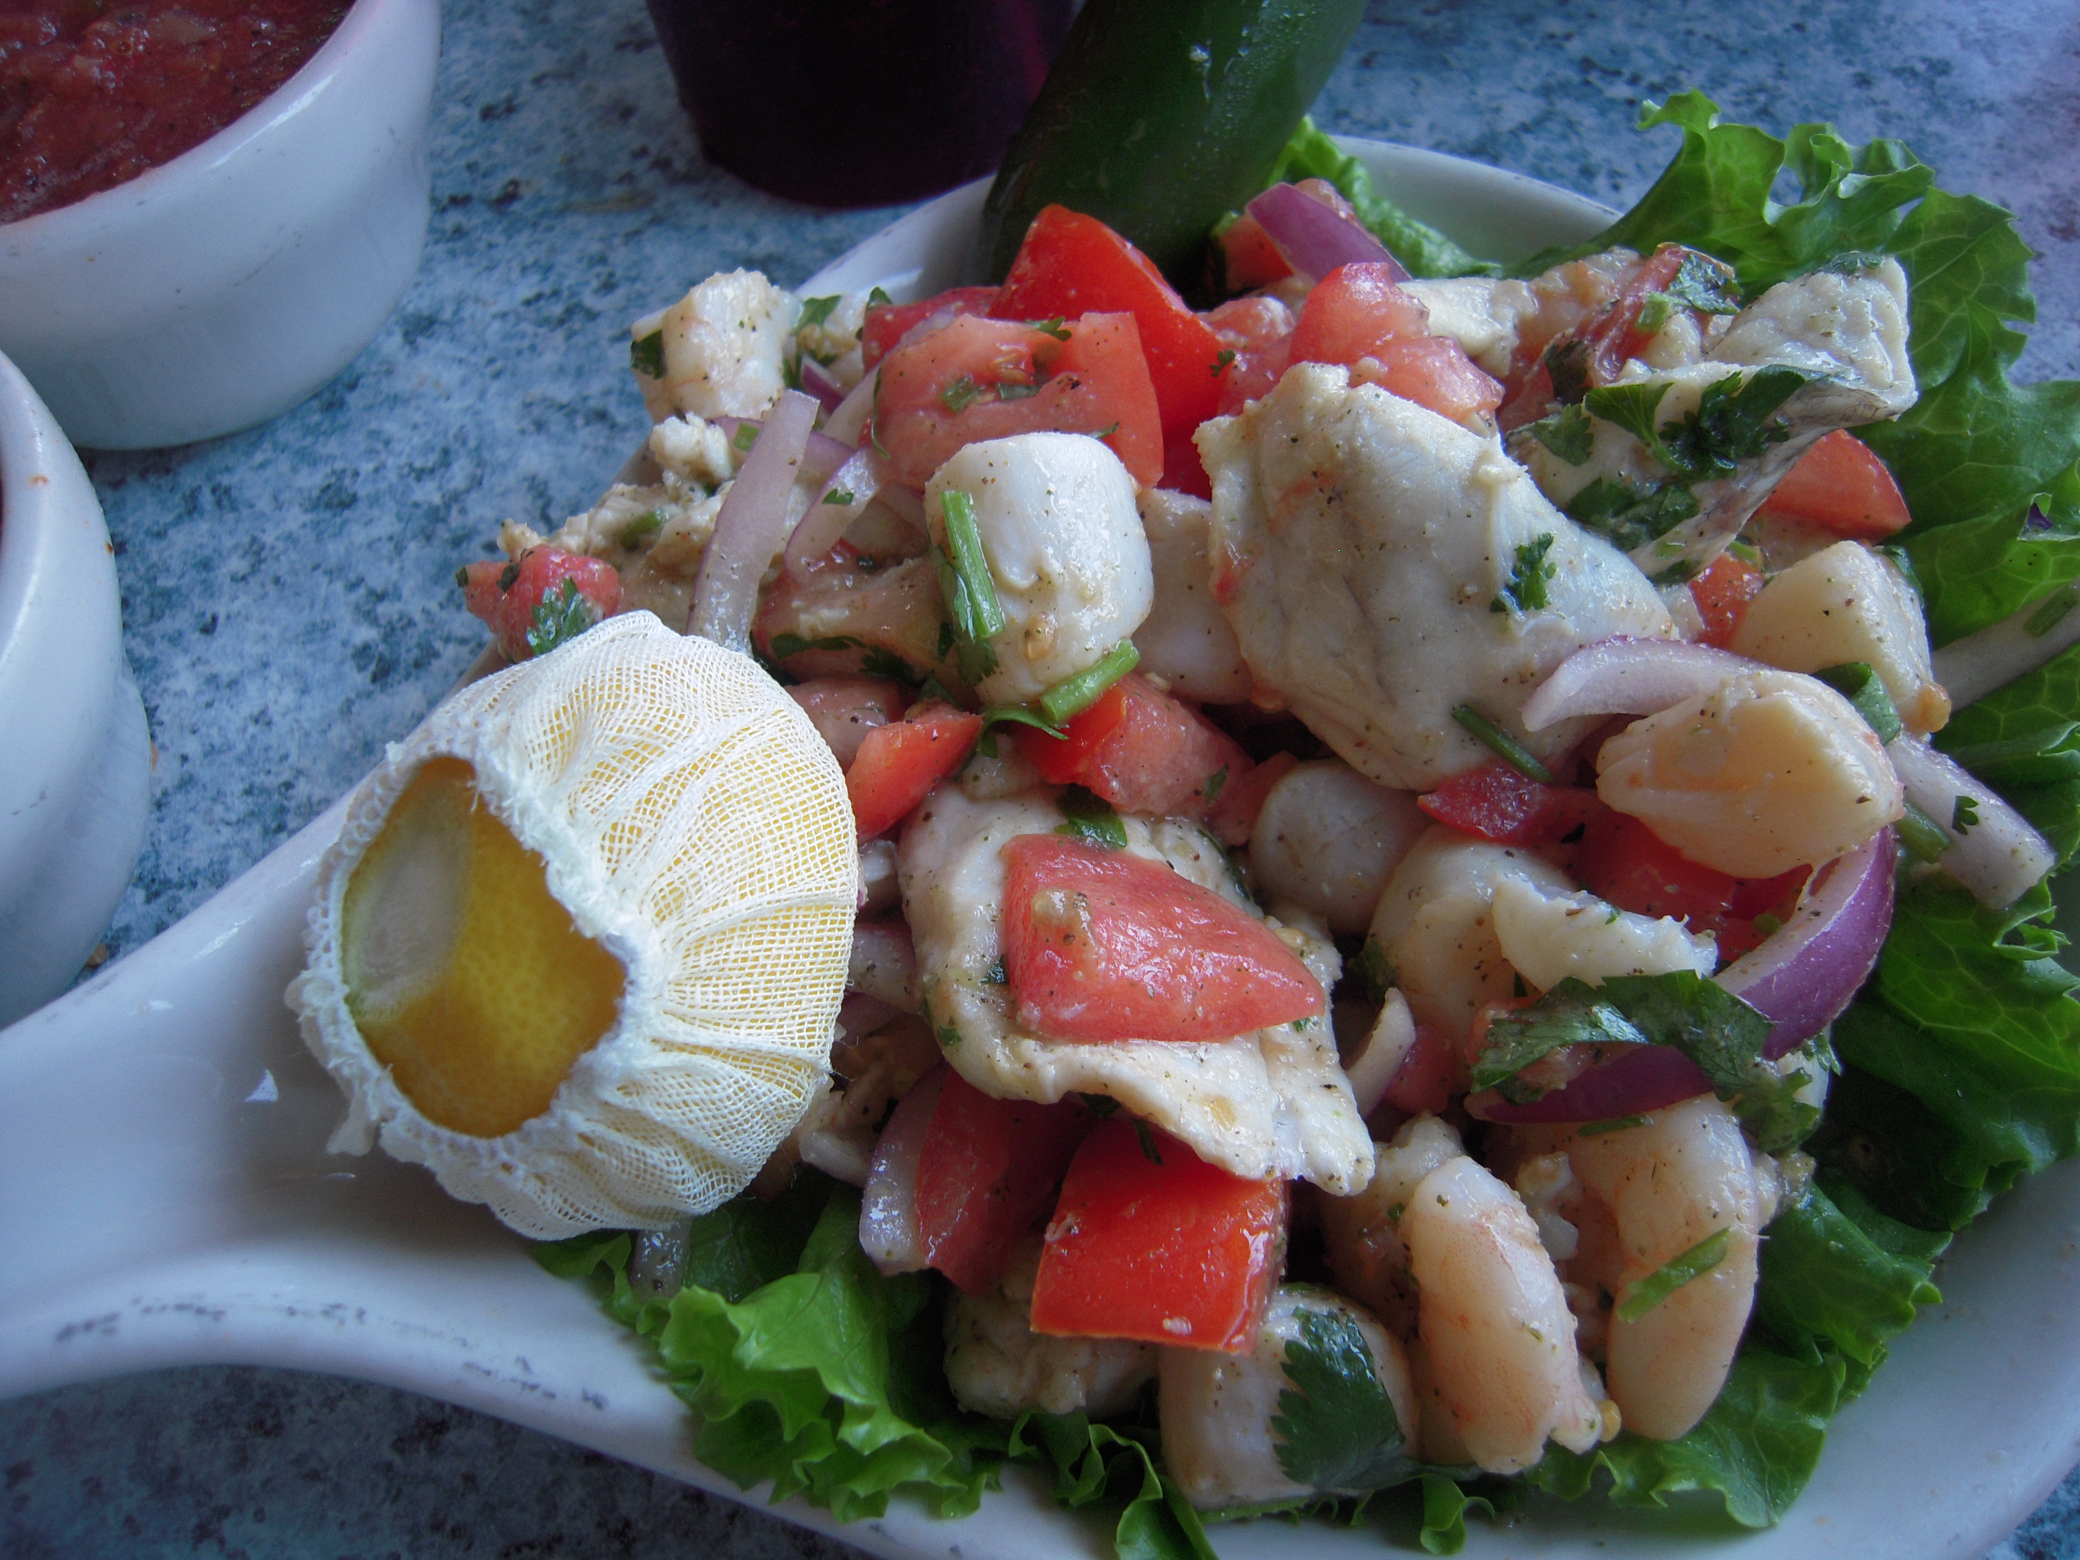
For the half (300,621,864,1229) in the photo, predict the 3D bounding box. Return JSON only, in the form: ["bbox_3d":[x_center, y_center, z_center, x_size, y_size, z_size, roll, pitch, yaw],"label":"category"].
[{"bbox_3d":[-0.052,0.015,0.169,0.062,0.035,0.062,-4,84,38],"label":"half"}]

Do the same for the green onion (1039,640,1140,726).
[{"bbox_3d":[0.006,-0.011,0.190,0.013,0.004,0.004,-35,90,-20],"label":"green onion"}]

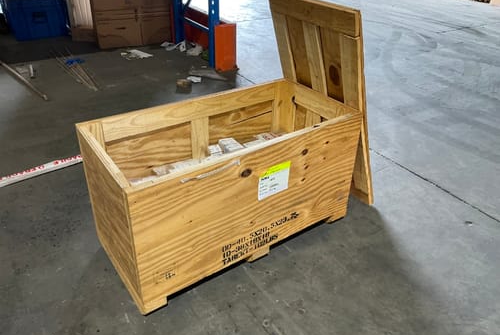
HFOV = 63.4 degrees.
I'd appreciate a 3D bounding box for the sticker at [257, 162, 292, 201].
[{"bbox_3d":[0.098,0.053,1.549,0.150,0.126,0.004,-19,38,-31],"label":"sticker"}]

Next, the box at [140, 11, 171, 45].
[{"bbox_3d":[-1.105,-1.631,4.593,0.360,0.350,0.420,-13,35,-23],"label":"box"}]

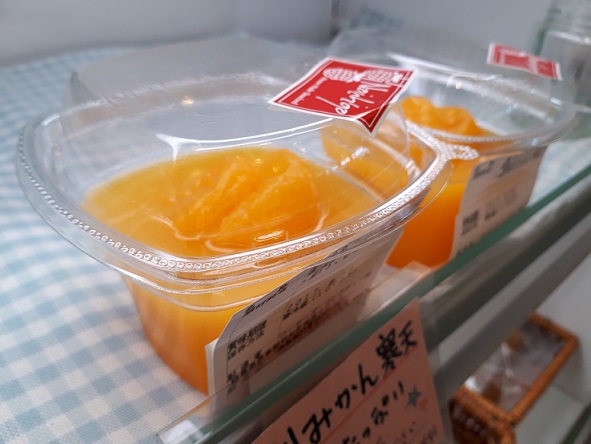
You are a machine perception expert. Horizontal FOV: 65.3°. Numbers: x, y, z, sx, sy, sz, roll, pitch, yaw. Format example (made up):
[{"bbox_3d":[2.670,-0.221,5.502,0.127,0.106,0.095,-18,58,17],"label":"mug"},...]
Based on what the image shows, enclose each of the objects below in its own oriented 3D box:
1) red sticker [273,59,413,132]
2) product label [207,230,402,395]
[{"bbox_3d":[0.014,-0.037,0.125,0.029,0.004,0.029,20,46,27],"label":"red sticker"},{"bbox_3d":[0.004,0.024,0.135,0.068,0.040,0.006,-24,50,-36],"label":"product label"}]

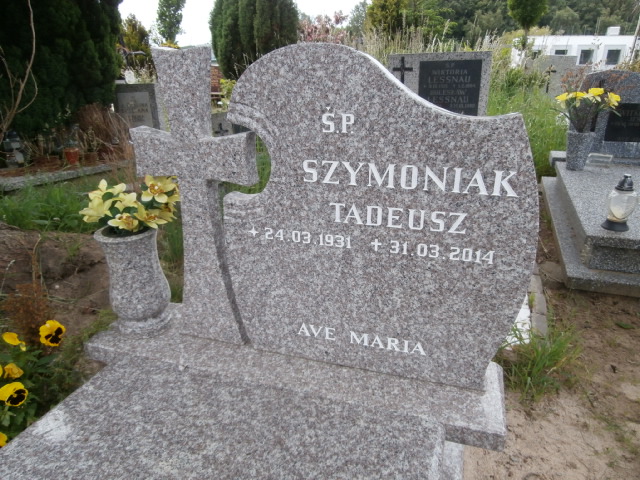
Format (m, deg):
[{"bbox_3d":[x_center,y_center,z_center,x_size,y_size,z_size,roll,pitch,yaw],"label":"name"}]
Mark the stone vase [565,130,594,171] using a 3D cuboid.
[{"bbox_3d":[1.938,-0.669,3.317,0.205,0.277,0.205,6,22,18],"label":"stone vase"}]

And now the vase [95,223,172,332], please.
[{"bbox_3d":[-0.516,0.111,1.249,0.165,0.281,0.165,6,22,18],"label":"vase"}]

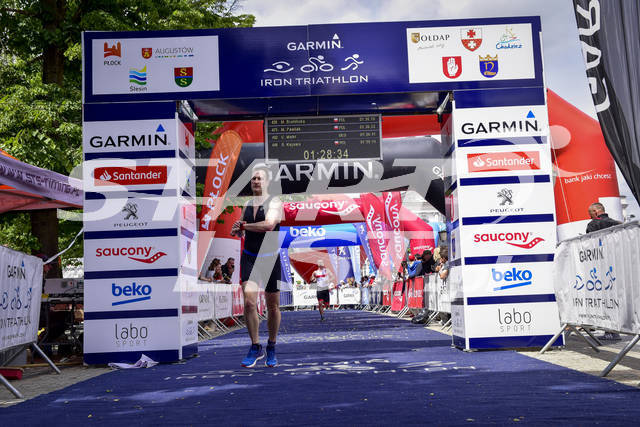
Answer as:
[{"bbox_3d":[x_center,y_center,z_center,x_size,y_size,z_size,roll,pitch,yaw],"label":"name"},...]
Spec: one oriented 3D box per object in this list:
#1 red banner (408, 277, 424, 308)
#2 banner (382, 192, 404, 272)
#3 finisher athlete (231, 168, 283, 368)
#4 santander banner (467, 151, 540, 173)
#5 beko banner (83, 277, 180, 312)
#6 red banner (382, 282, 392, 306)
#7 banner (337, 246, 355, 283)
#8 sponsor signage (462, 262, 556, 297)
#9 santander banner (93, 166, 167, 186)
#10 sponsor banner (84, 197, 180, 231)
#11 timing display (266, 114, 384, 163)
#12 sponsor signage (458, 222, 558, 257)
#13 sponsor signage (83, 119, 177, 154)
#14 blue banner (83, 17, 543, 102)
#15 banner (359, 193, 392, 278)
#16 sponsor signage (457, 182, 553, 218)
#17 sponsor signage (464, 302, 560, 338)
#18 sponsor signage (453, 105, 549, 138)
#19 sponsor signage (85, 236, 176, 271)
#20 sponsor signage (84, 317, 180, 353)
[{"bbox_3d":[2.510,2.068,18.500,0.050,0.800,2.550,-2,-7,0],"label":"red banner"},{"bbox_3d":[2.480,0.607,24.000,0.680,2.750,0.060,-2,-7,-1],"label":"banner"},{"bbox_3d":[-0.580,0.494,6.568,0.500,1.800,0.450,-3,-7,11],"label":"finisher athlete"},{"bbox_3d":[1.971,-0.547,7.601,0.772,0.198,0.030,-2,-7,-1],"label":"santander banner"},{"bbox_3d":[-1.937,0.841,7.353,0.980,0.351,0.040,-2,-7,0],"label":"beko banner"},{"bbox_3d":[2.392,2.888,25.200,0.050,0.820,2.000,-2,-7,-3],"label":"red banner"},{"bbox_3d":[1.578,3.155,44.000,1.150,2.300,0.080,-2,-7,-1],"label":"banner"},{"bbox_3d":[1.982,0.690,7.361,0.980,0.343,0.040,-2,-7,0],"label":"sponsor signage"},{"bbox_3d":[-2.004,-0.395,7.550,0.769,0.194,0.030,-2,-7,-1],"label":"santander banner"},{"bbox_3d":[-1.968,0.006,7.449,0.980,0.342,0.040,-2,-7,0],"label":"sponsor banner"},{"bbox_3d":[0.045,-0.850,8.111,1.322,0.533,0.100,-2,-7,-1],"label":"timing display"},{"bbox_3d":[1.967,0.280,7.408,0.980,0.344,0.040,-2,-7,0],"label":"sponsor signage"},{"bbox_3d":[-2.026,-0.823,7.602,0.970,0.345,0.040,-2,-7,-1],"label":"sponsor signage"},{"bbox_3d":[-0.070,-1.644,7.653,4.912,0.790,0.100,-2,-7,0],"label":"blue banner"},{"bbox_3d":[1.952,0.760,24.568,0.650,3.100,0.080,-14,-6,-1],"label":"banner"},{"bbox_3d":[1.986,-0.140,7.552,0.970,0.345,0.040,-2,-7,-1],"label":"sponsor signage"},{"bbox_3d":[1.997,1.098,7.314,0.980,0.335,0.040,-2,-7,0],"label":"sponsor signage"},{"bbox_3d":[1.922,-0.958,7.550,0.980,0.355,0.040,-2,-7,0],"label":"sponsor signage"},{"bbox_3d":[-1.979,0.427,7.451,0.970,0.345,0.040,-2,-7,-1],"label":"sponsor signage"},{"bbox_3d":[-1.948,1.260,7.351,0.970,0.345,0.040,-2,-7,-1],"label":"sponsor signage"}]

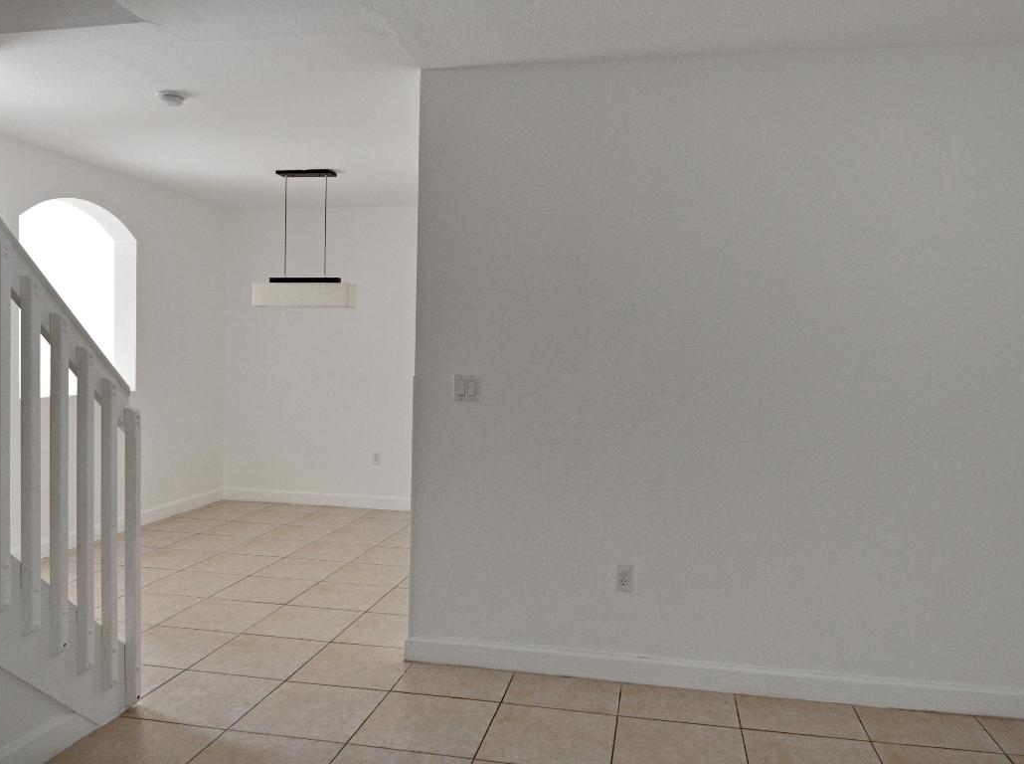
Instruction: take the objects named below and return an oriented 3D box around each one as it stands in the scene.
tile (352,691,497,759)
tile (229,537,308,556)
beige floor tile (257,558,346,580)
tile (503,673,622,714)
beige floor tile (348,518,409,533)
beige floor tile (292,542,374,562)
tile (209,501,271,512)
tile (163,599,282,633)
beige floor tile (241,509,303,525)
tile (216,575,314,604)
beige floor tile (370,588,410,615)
[{"bbox_3d":[-0.307,1.275,2.849,0.454,0.013,0.454,2,1,10],"label":"tile"},{"bbox_3d":[-1.708,1.175,5.410,0.453,0.010,0.453,2,1,10],"label":"tile"},{"bbox_3d":[-1.338,1.197,4.881,0.453,0.010,0.453,2,1,10],"label":"beige floor tile"},{"bbox_3d":[0.210,1.282,3.148,0.454,0.013,0.308,2,1,10],"label":"tile"},{"bbox_3d":[-1.099,1.171,6.250,0.456,0.012,0.456,2,1,10],"label":"beige floor tile"},{"bbox_3d":[-1.258,1.189,5.331,0.453,0.010,0.453,2,1,10],"label":"beige floor tile"},{"bbox_3d":[-2.373,1.122,6.898,0.453,0.010,0.412,2,1,10],"label":"tile"},{"bbox_3d":[-1.491,1.212,3.955,0.455,0.012,0.446,2,2,11],"label":"tile"},{"bbox_3d":[-1.975,1.125,6.285,0.455,0.012,0.446,2,2,11],"label":"beige floor tile"},{"bbox_3d":[-1.423,1.208,4.444,0.456,0.012,0.456,2,1,10],"label":"tile"},{"bbox_3d":[-0.511,1.224,4.215,0.455,0.012,0.446,2,2,11],"label":"beige floor tile"}]

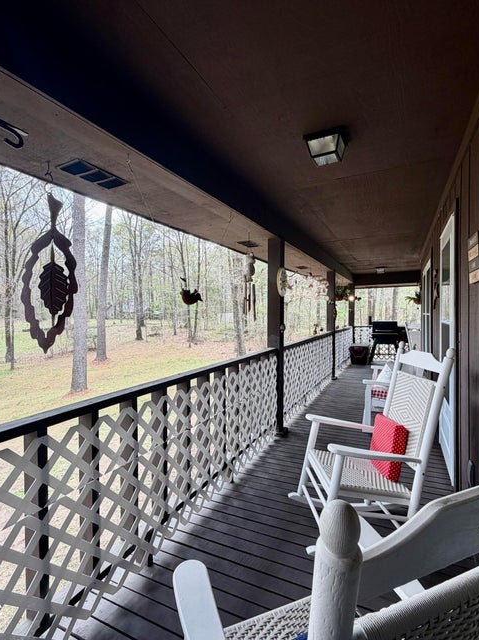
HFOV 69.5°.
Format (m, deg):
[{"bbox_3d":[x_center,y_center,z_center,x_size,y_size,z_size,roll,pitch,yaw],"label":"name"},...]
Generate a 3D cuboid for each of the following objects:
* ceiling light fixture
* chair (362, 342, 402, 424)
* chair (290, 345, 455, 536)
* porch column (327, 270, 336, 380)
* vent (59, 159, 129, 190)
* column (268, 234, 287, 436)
[{"bbox_3d":[0.555,-1.073,2.173,0.250,0.130,0.250,0,1,26],"label":"ceiling light fixture"},{"bbox_3d":[2.004,0.811,4.377,0.740,0.950,1.250,0,1,26],"label":"chair"},{"bbox_3d":[0.763,0.744,2.164,0.840,1.160,0.660,0,1,-1],"label":"chair"},{"bbox_3d":[1.929,0.113,7.262,0.150,2.260,0.150,0,1,26],"label":"porch column"},{"bbox_3d":[-0.908,-0.909,2.168,0.215,0.020,0.410,0,1,26],"label":"vent"},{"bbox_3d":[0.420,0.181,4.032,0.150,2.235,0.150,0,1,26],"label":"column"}]

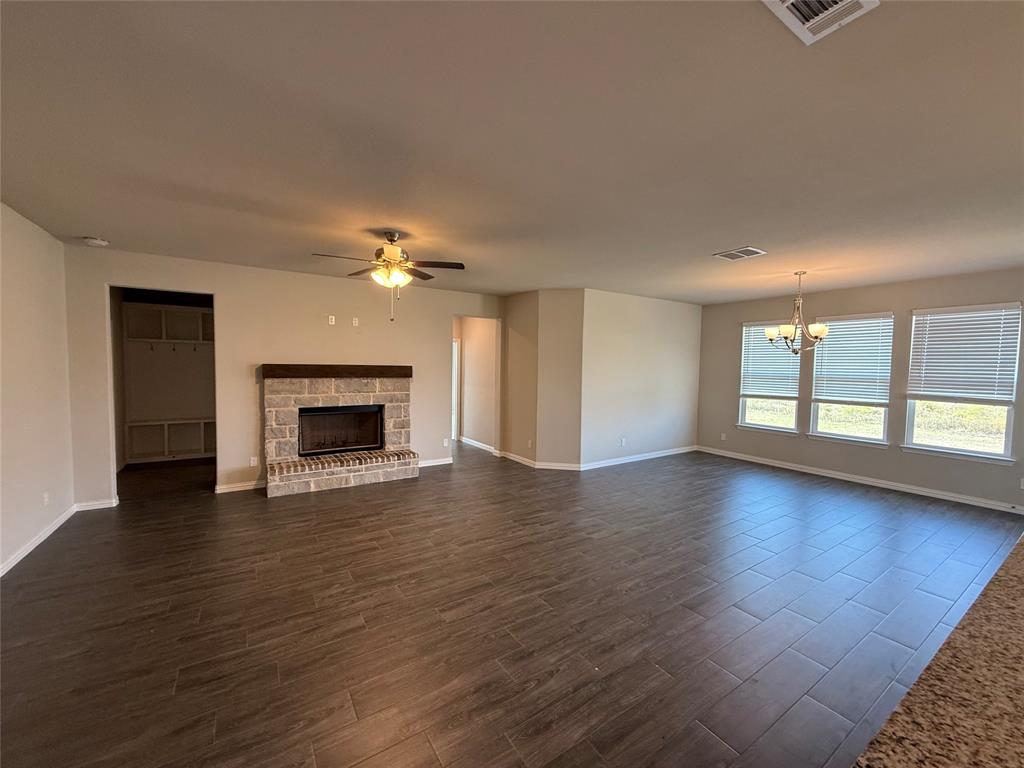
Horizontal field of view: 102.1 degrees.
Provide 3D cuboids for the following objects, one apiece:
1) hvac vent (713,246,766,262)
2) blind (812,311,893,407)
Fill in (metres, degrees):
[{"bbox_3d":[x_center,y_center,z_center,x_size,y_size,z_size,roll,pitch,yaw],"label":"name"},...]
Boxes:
[{"bbox_3d":[2.344,-1.330,4.269,0.397,0.025,0.392,-1,3,-33],"label":"hvac vent"},{"bbox_3d":[4.872,-0.337,5.953,0.065,1.296,0.896,-1,3,-33],"label":"blind"}]

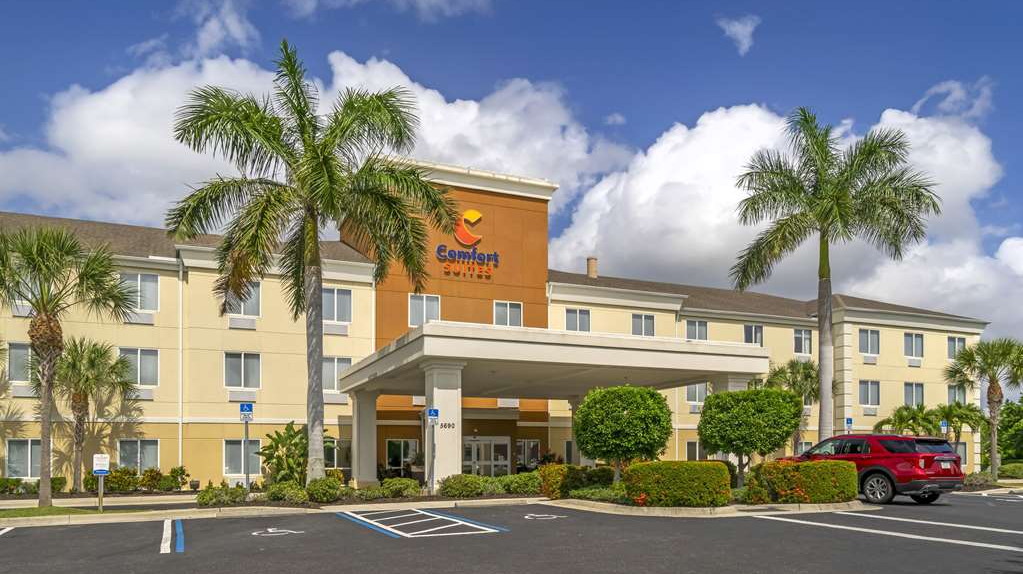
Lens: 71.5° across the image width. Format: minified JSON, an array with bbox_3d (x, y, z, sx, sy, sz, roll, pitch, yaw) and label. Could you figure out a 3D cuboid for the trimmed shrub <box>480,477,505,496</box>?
[{"bbox_3d":[-0.511,5.364,19.100,0.710,0.522,0.852,0,-5,0],"label":"trimmed shrub"}]

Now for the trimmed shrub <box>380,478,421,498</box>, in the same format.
[{"bbox_3d":[-2.797,5.052,17.900,1.008,0.538,1.008,0,-5,0],"label":"trimmed shrub"}]

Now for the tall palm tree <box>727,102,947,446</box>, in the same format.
[{"bbox_3d":[12.314,0.247,27.000,7.981,14.215,7.742,0,-5,0],"label":"tall palm tree"}]

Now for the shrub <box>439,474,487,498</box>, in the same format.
[{"bbox_3d":[-1.297,5.280,18.800,1.270,0.616,1.143,0,-5,0],"label":"shrub"}]

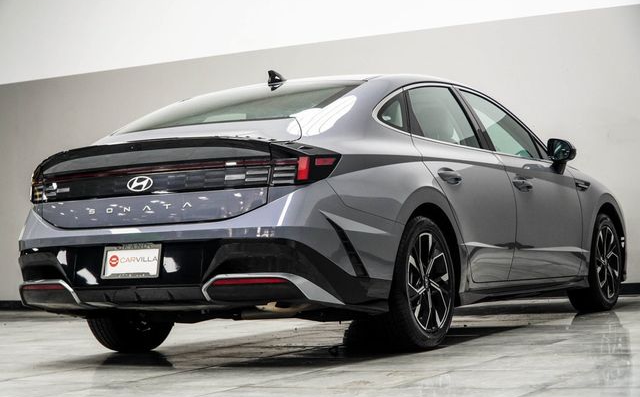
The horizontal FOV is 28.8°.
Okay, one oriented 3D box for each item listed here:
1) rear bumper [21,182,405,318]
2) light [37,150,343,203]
[{"bbox_3d":[-0.624,0.262,5.838,1.850,0.590,0.810,-3,-2,30],"label":"rear bumper"},{"bbox_3d":[-0.724,-0.084,5.703,1.720,0.170,0.370,-3,-2,30],"label":"light"}]

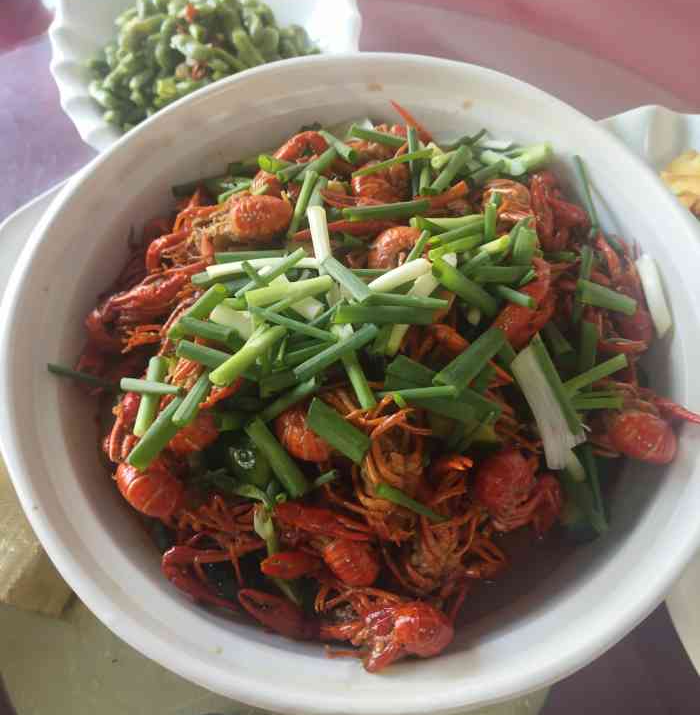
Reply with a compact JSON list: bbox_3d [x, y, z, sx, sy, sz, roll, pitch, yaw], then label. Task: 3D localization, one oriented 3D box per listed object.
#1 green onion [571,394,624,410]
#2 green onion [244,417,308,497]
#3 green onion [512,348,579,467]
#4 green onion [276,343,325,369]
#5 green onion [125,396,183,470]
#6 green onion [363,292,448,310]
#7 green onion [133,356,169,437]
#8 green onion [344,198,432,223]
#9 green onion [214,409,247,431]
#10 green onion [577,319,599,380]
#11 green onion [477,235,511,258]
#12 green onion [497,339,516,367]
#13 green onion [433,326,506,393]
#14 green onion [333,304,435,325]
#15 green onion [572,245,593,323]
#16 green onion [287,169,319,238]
[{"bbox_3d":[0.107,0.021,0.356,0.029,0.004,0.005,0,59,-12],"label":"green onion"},{"bbox_3d":[-0.034,0.046,0.369,0.008,0.007,0.038,-33,76,-15],"label":"green onion"},{"bbox_3d":[0.092,0.022,0.388,0.016,0.009,0.060,-10,62,-5],"label":"green onion"},{"bbox_3d":[-0.021,-0.001,0.374,0.025,0.005,0.006,-23,66,-4],"label":"green onion"},{"bbox_3d":[-0.085,0.032,0.357,0.008,0.008,0.036,30,77,18],"label":"green onion"},{"bbox_3d":[0.025,-0.026,0.366,0.038,0.004,0.005,3,60,0],"label":"green onion"},{"bbox_3d":[-0.093,0.019,0.377,0.007,0.006,0.038,10,75,4],"label":"green onion"},{"bbox_3d":[0.019,-0.074,0.410,0.043,0.005,0.006,-9,64,-5],"label":"green onion"},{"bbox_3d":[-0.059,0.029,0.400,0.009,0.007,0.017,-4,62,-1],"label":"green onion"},{"bbox_3d":[0.124,-0.005,0.420,0.007,0.005,0.037,7,62,5],"label":"green onion"},{"bbox_3d":[0.070,-0.055,0.393,0.021,0.005,0.005,-26,62,-24],"label":"green onion"},{"bbox_3d":[0.074,-0.002,0.382,0.006,0.006,0.019,-23,76,-11],"label":"green onion"},{"bbox_3d":[0.056,0.000,0.363,0.011,0.005,0.037,40,66,21],"label":"green onion"},{"bbox_3d":[0.015,-0.020,0.369,0.046,0.007,0.008,0,60,1],"label":"green onion"},{"bbox_3d":[0.114,-0.036,0.398,0.005,0.004,0.049,13,60,8],"label":"green onion"},{"bbox_3d":[-0.027,-0.084,0.441,0.006,0.006,0.046,12,62,7],"label":"green onion"}]

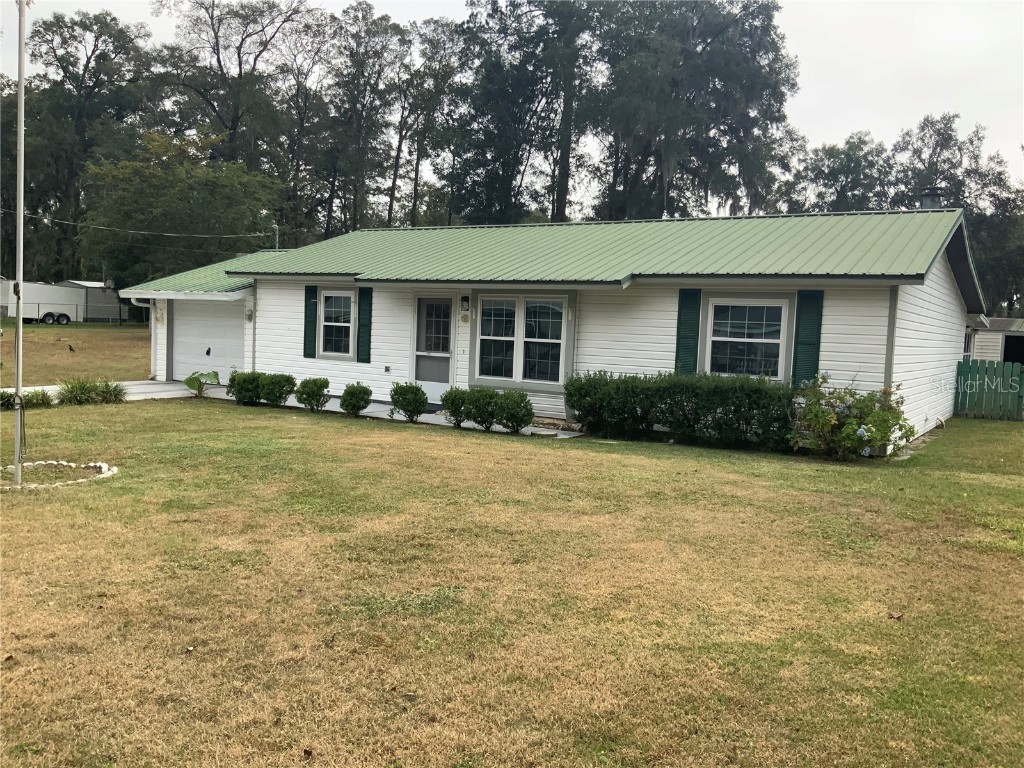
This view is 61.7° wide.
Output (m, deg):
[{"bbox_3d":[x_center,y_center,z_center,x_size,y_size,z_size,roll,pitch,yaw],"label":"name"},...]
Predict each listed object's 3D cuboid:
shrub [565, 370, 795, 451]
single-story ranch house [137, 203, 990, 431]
[{"bbox_3d":[2.427,0.366,12.653,3.400,1.020,0.900,5,4,33],"label":"shrub"},{"bbox_3d":[0.698,-1.609,19.943,17.370,3.890,10.800,5,4,33],"label":"single-story ranch house"}]

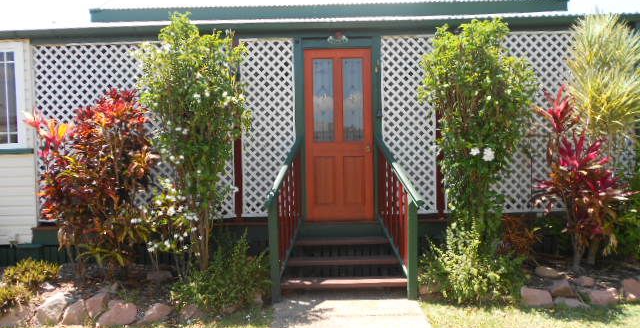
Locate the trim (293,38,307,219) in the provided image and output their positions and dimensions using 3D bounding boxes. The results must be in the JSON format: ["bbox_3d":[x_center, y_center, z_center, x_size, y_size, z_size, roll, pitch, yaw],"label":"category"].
[{"bbox_3d":[-0.224,-0.404,5.722,0.134,2.142,0.100,-1,2,1],"label":"trim"}]

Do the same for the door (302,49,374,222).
[{"bbox_3d":[0.245,-0.338,5.779,0.816,2.056,0.050,-1,2,1],"label":"door"}]

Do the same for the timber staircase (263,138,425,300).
[{"bbox_3d":[0.245,0.525,5.231,1.565,1.665,1.020,-1,2,1],"label":"timber staircase"}]

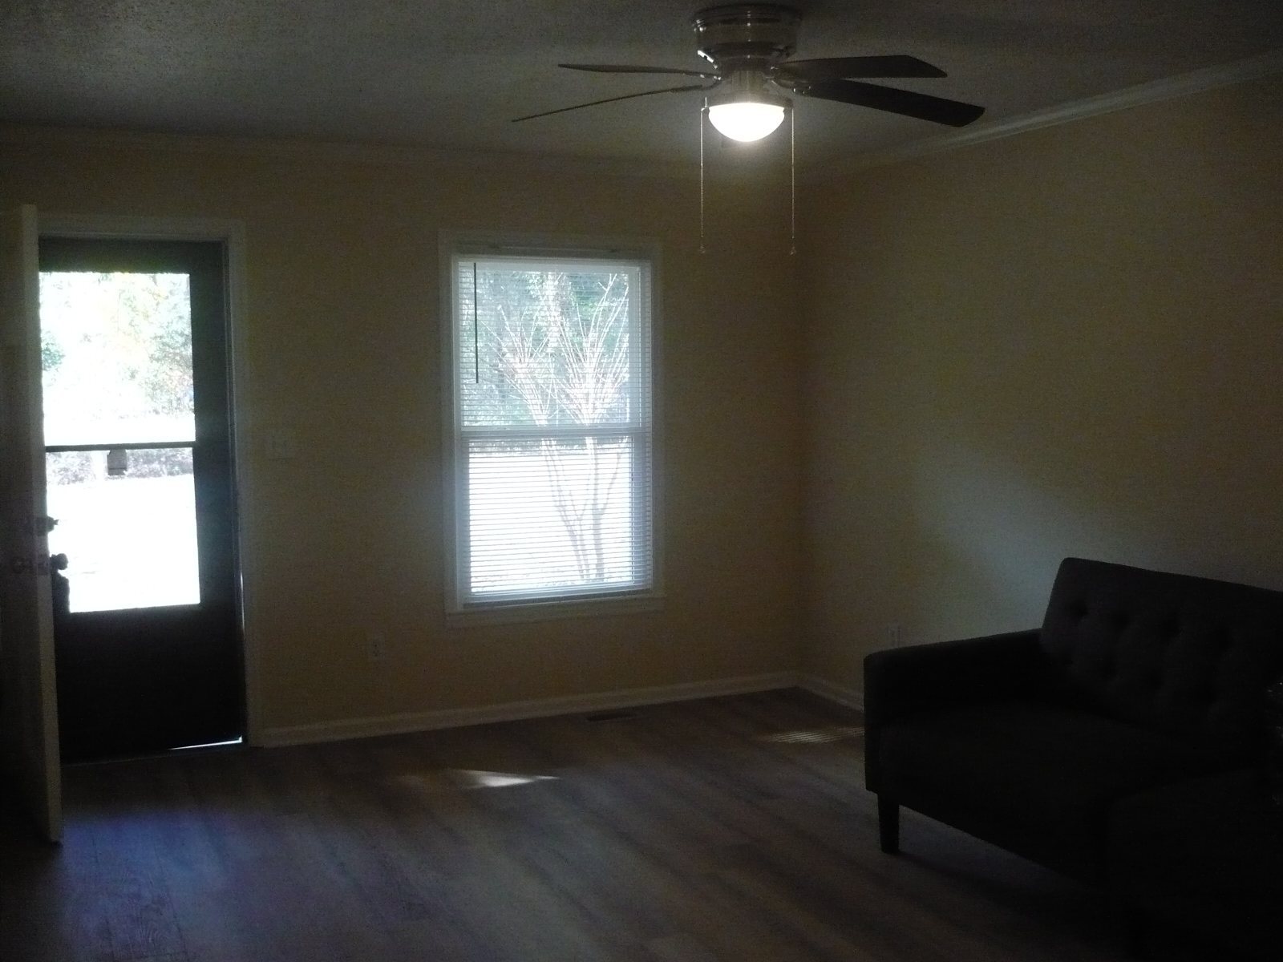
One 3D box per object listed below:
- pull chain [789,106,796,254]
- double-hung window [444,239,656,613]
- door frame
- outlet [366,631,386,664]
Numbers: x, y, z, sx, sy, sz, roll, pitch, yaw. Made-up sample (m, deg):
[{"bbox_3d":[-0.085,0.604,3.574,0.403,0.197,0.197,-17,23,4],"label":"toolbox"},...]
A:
[{"bbox_3d":[0.397,-0.788,3.400,0.014,0.392,0.014,-2,5,-23],"label":"pull chain"},{"bbox_3d":[-0.378,-0.237,5.680,0.960,1.590,0.090,-2,5,-23],"label":"double-hung window"},{"bbox_3d":[-2.034,0.049,5.014,1.023,2.112,0.130,-2,5,-23],"label":"door frame"},{"bbox_3d":[-1.108,0.696,5.409,0.072,0.118,0.010,-2,5,-23],"label":"outlet"}]

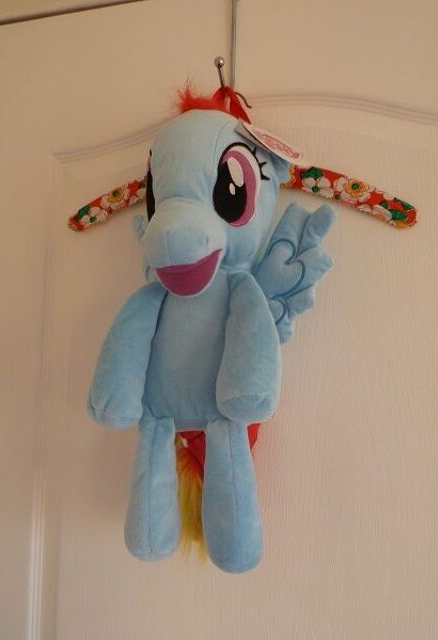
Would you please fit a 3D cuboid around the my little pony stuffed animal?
[{"bbox_3d":[-0.020,-0.012,0.558,0.250,0.465,0.175,-1,-7,16],"label":"my little pony stuffed animal"}]

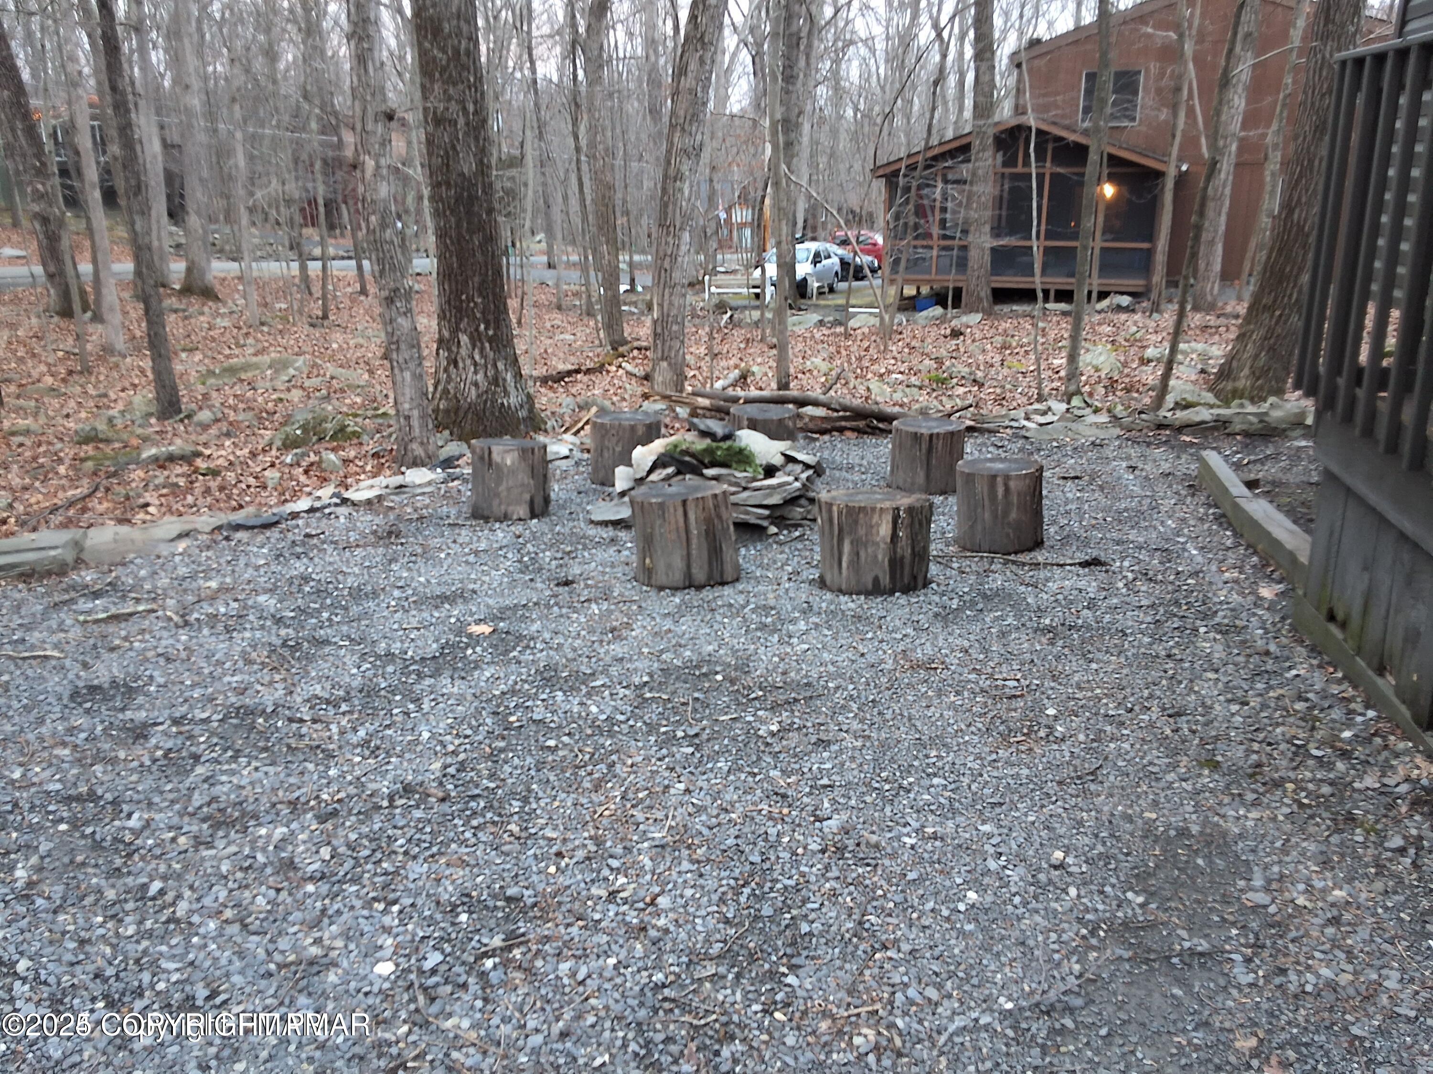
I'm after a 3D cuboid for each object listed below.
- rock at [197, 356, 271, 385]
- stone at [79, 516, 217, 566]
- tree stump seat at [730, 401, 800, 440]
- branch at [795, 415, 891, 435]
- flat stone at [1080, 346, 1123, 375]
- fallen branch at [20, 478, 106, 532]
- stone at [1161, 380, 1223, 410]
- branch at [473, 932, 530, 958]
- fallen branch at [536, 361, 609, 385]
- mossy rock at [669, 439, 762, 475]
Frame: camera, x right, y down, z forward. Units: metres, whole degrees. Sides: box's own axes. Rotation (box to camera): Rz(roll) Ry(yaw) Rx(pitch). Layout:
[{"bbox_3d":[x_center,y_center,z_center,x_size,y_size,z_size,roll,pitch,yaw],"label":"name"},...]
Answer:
[{"bbox_3d":[-4.171,-1.440,9.999,0.640,0.190,0.480,-6,16,-22],"label":"rock"},{"bbox_3d":[-2.714,-0.011,5.461,0.200,0.100,0.695,10,19,32],"label":"stone"},{"bbox_3d":[0.302,-0.607,7.443,0.420,0.380,0.420,1,15,0],"label":"tree stump seat"},{"bbox_3d":[0.852,-0.760,7.846,0.734,0.110,0.140,2,15,8],"label":"branch"},{"bbox_3d":[3.332,-1.519,10.012,0.370,0.210,0.300,5,16,18],"label":"flat stone"},{"bbox_3d":[-3.330,-0.174,5.936,0.120,0.060,1.100,-2,15,-9],"label":"fallen branch"},{"bbox_3d":[3.310,-0.995,8.047,0.420,0.170,0.320,6,16,22],"label":"stone"},{"bbox_3d":[-0.465,0.891,2.531,0.130,0.015,0.025,-9,18,-31],"label":"branch"},{"bbox_3d":[-1.543,-1.804,12.553,0.110,0.110,1.278,9,18,29],"label":"fallen branch"},{"bbox_3d":[-0.005,-0.386,5.594,0.430,0.140,0.280,0,15,0],"label":"mossy rock"}]

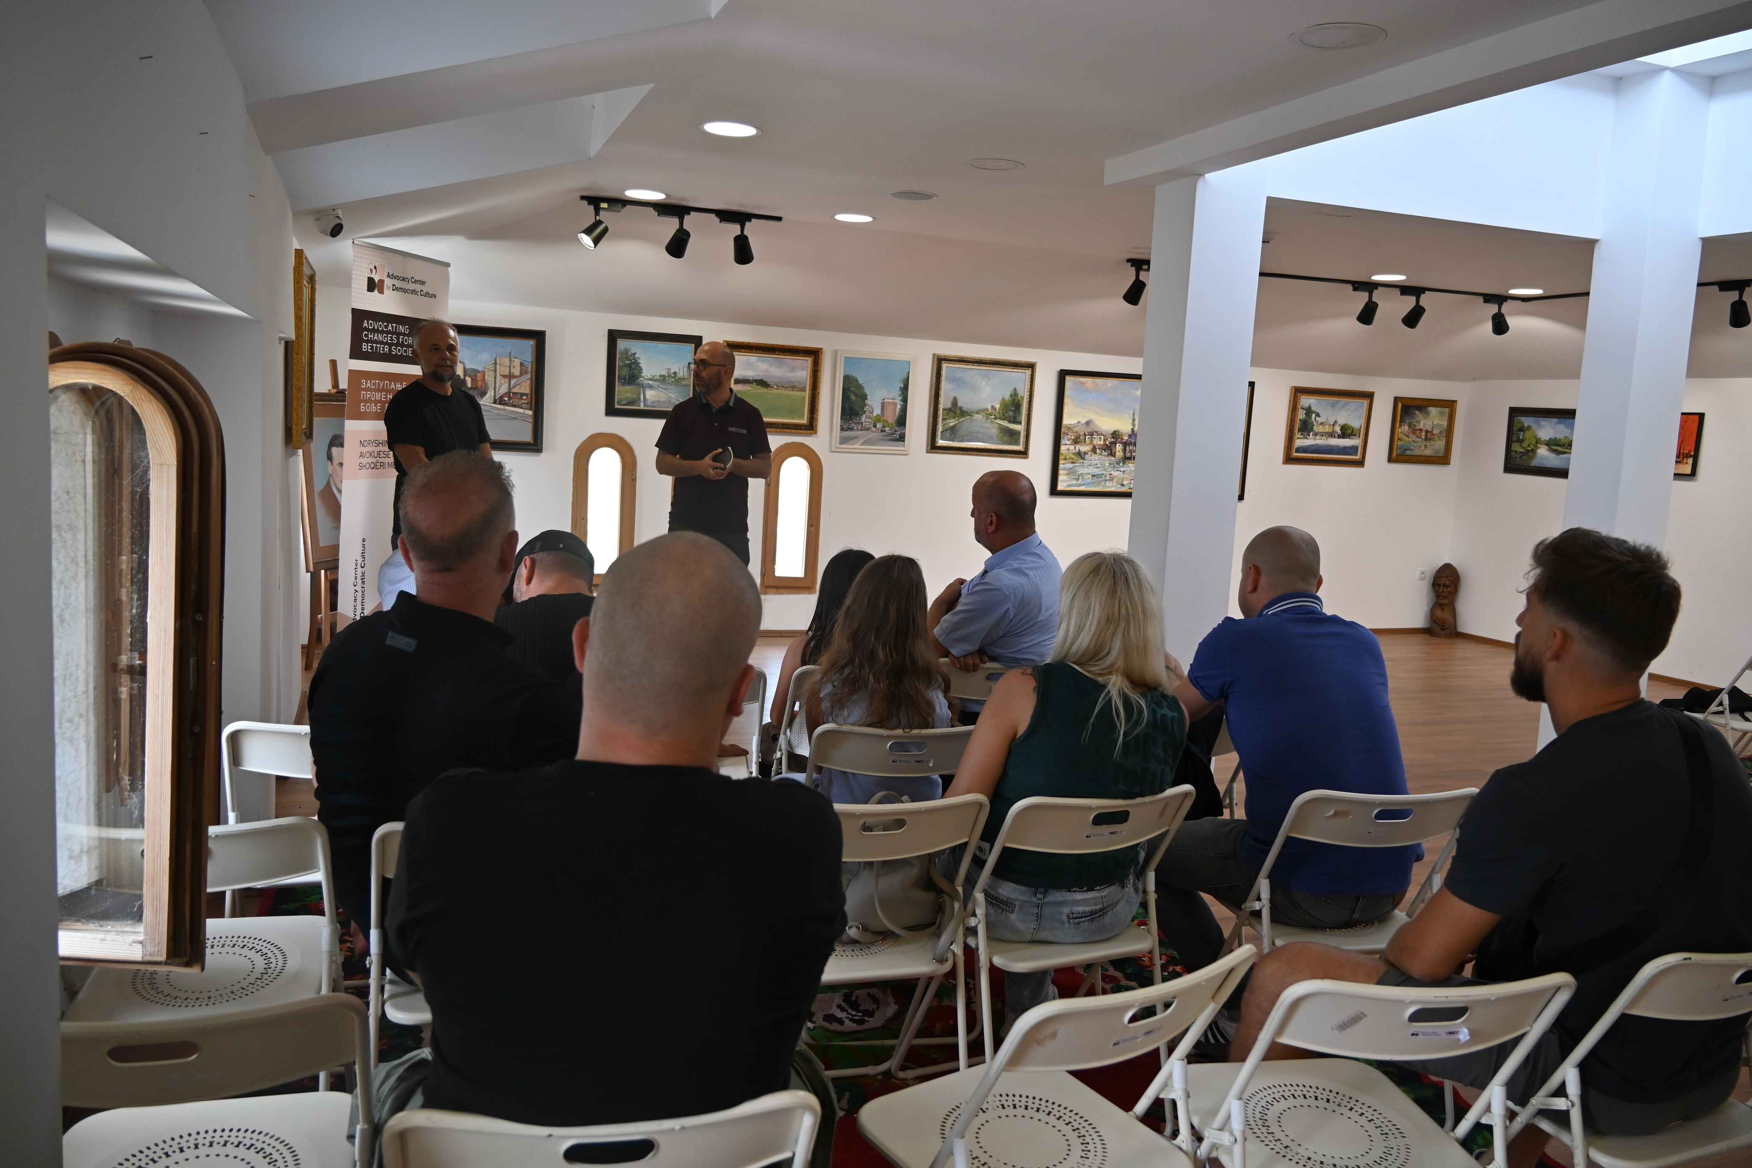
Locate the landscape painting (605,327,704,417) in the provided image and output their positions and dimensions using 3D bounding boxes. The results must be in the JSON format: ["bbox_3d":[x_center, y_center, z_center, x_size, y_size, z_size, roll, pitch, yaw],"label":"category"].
[{"bbox_3d":[-1.436,-1.353,8.550,0.615,0.557,0.040,1,7,-20],"label":"landscape painting"}]

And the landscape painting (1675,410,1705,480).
[{"bbox_3d":[5.635,-0.999,9.367,0.035,0.441,0.500,1,7,-20],"label":"landscape painting"}]

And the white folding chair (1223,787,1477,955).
[{"bbox_3d":[1.039,0.800,3.054,0.453,0.776,0.490,2,7,-15],"label":"white folding chair"}]

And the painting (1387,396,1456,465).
[{"bbox_3d":[4.639,-1.295,11.152,0.680,0.545,0.050,1,7,-23],"label":"painting"}]

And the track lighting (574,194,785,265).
[{"bbox_3d":[-0.958,-1.742,6.521,1.010,0.250,0.180,1,7,-19],"label":"track lighting"}]

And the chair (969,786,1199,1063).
[{"bbox_3d":[0.358,0.776,2.835,0.455,0.785,0.460,0,8,-27],"label":"chair"}]

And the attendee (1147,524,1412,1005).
[{"bbox_3d":[0.885,0.508,3.085,0.550,1.320,0.740,1,7,-21],"label":"attendee"}]

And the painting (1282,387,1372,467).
[{"bbox_3d":[3.491,-1.201,10.117,0.770,0.585,0.050,1,7,-21],"label":"painting"}]

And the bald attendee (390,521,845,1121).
[{"bbox_3d":[-0.335,0.586,1.647,0.550,1.360,0.800,2,7,-11],"label":"bald attendee"}]

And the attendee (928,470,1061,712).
[{"bbox_3d":[0.277,0.314,4.235,0.680,1.360,0.520,8,8,34],"label":"attendee"}]

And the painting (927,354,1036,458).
[{"bbox_3d":[0.735,-1.221,9.084,0.780,0.670,0.050,1,7,-21],"label":"painting"}]

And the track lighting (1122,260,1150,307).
[{"bbox_3d":[1.163,-1.347,5.876,0.120,0.210,0.130,1,7,-23],"label":"track lighting"}]

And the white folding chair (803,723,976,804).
[{"bbox_3d":[0.006,0.660,3.122,0.410,0.780,0.470,2,7,-12],"label":"white folding chair"}]

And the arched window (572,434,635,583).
[{"bbox_3d":[-1.723,-0.449,8.308,0.400,1.010,0.100,1,7,-21],"label":"arched window"}]

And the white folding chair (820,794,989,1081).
[{"bbox_3d":[-0.070,0.770,2.753,0.453,0.776,0.490,1,7,-19],"label":"white folding chair"}]

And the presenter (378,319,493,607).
[{"bbox_3d":[-1.702,-0.117,5.102,0.500,1.800,0.320,-3,9,-44],"label":"presenter"}]

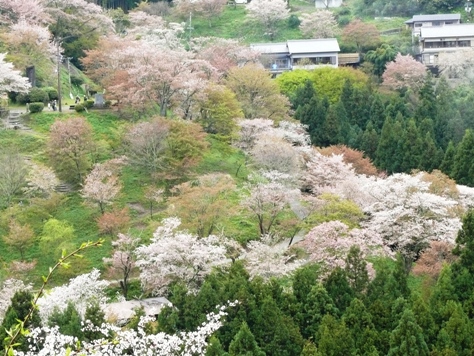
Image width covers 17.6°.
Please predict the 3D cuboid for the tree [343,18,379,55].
[{"bbox_3d":[21.583,-24.530,266.000,6.500,6.100,6.300,0,11,0],"label":"tree"}]

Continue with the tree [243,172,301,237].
[{"bbox_3d":[4.560,3.610,209.000,7.800,8.500,7.200,0,9,0],"label":"tree"}]

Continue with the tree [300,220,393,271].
[{"bbox_3d":[14.437,9.557,208.000,12.500,7.400,10.500,0,11,0],"label":"tree"}]

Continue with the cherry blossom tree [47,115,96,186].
[{"bbox_3d":[-22.650,-3.760,210.000,6.170,9.030,5.680,0,6,0],"label":"cherry blossom tree"}]

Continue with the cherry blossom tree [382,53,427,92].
[{"bbox_3d":[29.260,-18.250,268.000,7.600,7.200,7.200,0,9,0],"label":"cherry blossom tree"}]

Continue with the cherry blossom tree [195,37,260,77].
[{"bbox_3d":[-1.450,-19.890,262.000,10.800,8.500,10.000,0,9,0],"label":"cherry blossom tree"}]

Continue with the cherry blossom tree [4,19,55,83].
[{"bbox_3d":[-33.020,-19.880,243.000,8.070,9.830,7.420,0,6,0],"label":"cherry blossom tree"}]

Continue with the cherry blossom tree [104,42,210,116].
[{"bbox_3d":[-11.760,-14.570,227.000,15.370,10.620,14.140,0,6,0],"label":"cherry blossom tree"}]

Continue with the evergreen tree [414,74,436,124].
[{"bbox_3d":[31.330,-12.800,255.000,3.800,8.600,3.800,0,9,0],"label":"evergreen tree"}]

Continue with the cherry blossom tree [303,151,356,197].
[{"bbox_3d":[12.480,-0.470,207.000,7.140,6.280,6.570,0,6,0],"label":"cherry blossom tree"}]

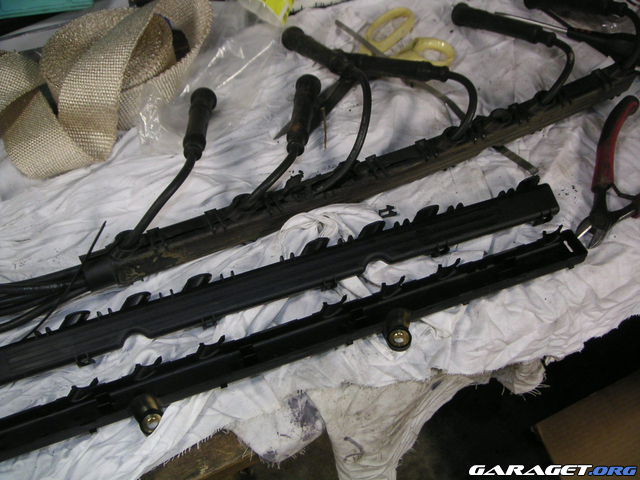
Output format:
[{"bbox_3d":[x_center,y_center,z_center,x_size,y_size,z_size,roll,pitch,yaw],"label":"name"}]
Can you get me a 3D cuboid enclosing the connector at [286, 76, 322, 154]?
[{"bbox_3d":[-0.014,-0.107,0.605,0.022,0.022,0.096,5,45,4],"label":"connector"}]

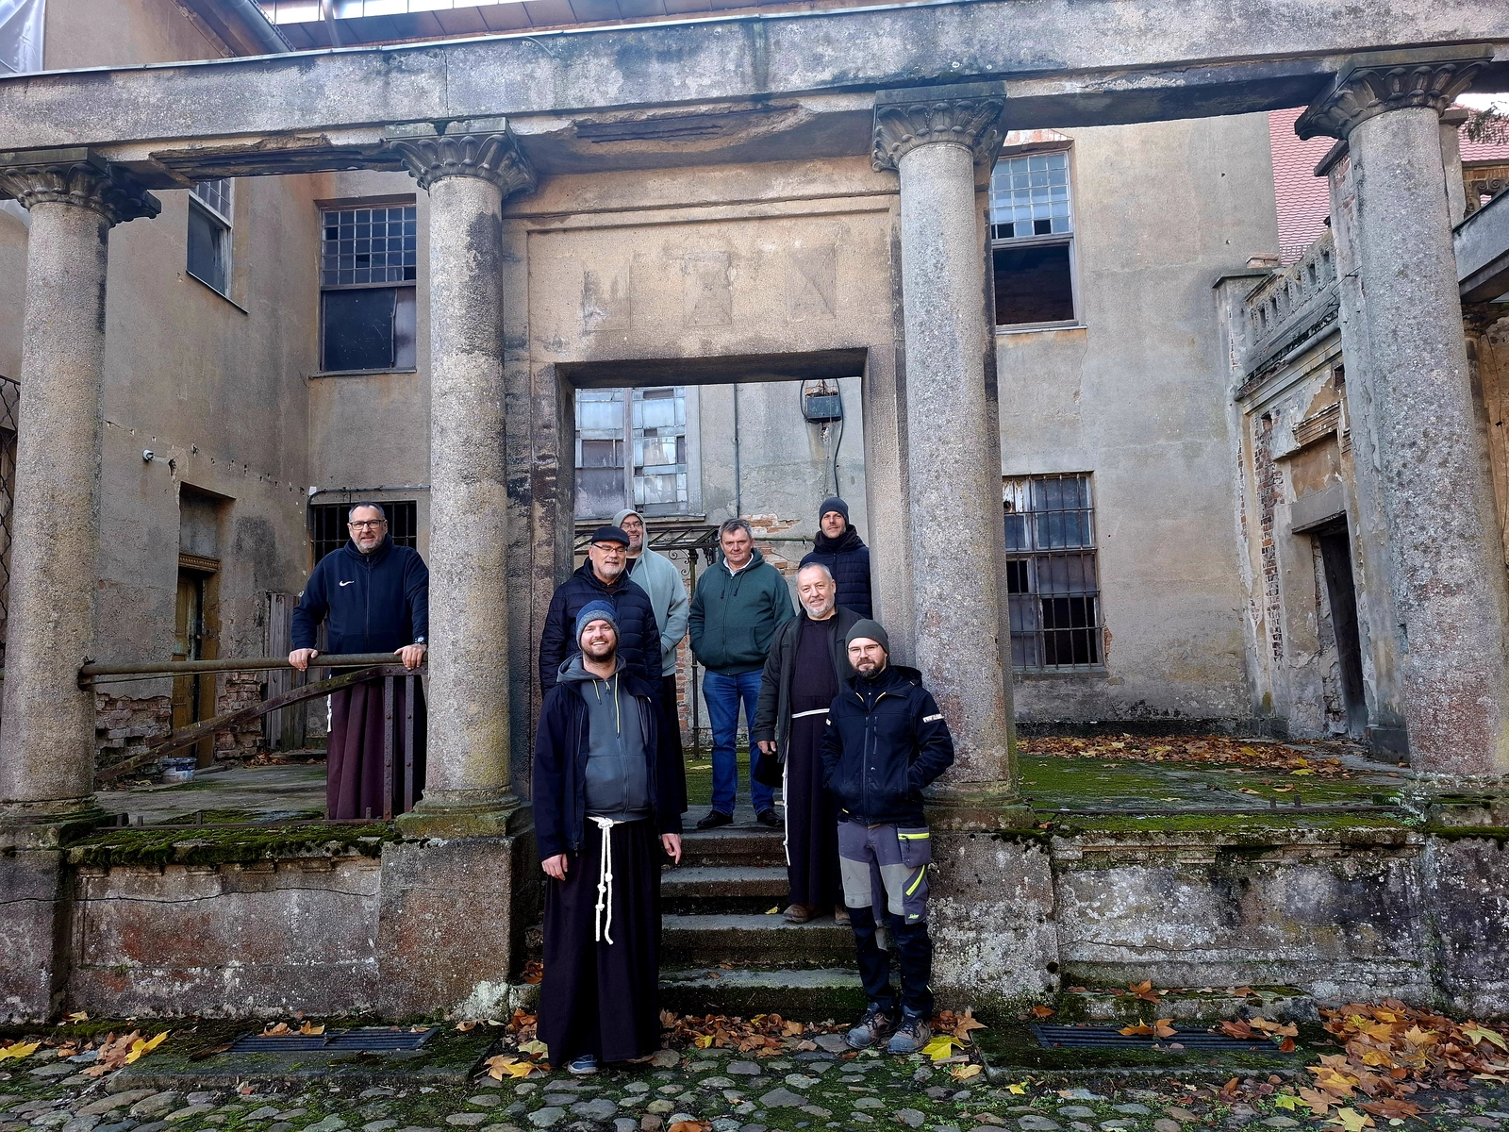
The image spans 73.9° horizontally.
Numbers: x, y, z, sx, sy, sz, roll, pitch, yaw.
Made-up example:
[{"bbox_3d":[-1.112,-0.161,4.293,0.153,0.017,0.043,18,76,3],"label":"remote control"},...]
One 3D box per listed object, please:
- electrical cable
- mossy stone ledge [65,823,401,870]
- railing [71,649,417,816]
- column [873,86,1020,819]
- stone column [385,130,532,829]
[{"bbox_3d":[0.977,-1.323,11.540,0.130,1.150,0.040,-2,-6,4],"label":"electrical cable"},{"bbox_3d":[-2.562,1.404,5.096,1.656,0.131,0.374,-2,-6,4],"label":"mossy stone ledge"},{"bbox_3d":[-2.612,0.909,5.209,1.858,0.869,0.071,-2,-6,4],"label":"railing"},{"bbox_3d":[1.003,-0.548,5.094,0.636,3.611,0.636,-2,-6,4],"label":"column"},{"bbox_3d":[-1.511,-0.456,5.284,0.636,3.611,0.636,-2,-6,4],"label":"stone column"}]

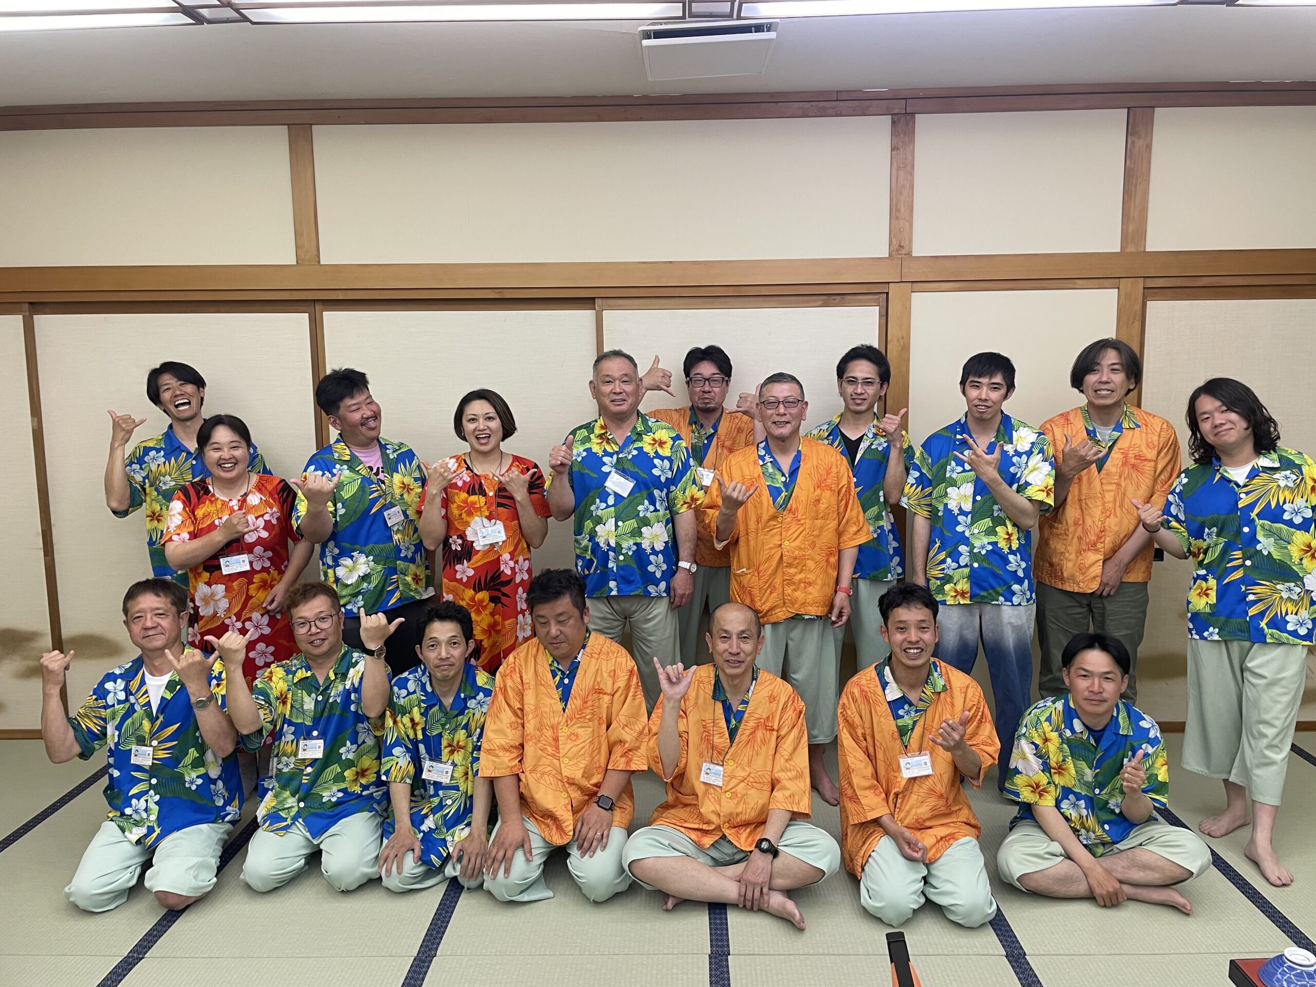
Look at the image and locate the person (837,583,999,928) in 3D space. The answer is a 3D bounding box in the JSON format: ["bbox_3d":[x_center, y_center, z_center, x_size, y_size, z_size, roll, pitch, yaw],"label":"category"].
[{"bbox_3d":[0.854,0.804,3.292,0.550,1.000,0.640,1,8,13],"label":"person"}]

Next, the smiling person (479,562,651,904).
[{"bbox_3d":[-0.310,0.781,3.442,0.570,1.035,0.660,0,8,7],"label":"smiling person"}]

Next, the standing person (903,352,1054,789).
[{"bbox_3d":[1.195,0.340,3.703,0.560,1.710,0.420,2,9,21],"label":"standing person"}]

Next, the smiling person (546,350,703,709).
[{"bbox_3d":[-0.121,0.333,3.943,0.620,1.785,0.380,-1,8,1],"label":"smiling person"}]

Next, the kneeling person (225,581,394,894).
[{"bbox_3d":[-1.201,0.790,3.470,0.630,0.950,0.660,-2,8,-11],"label":"kneeling person"}]

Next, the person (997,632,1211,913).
[{"bbox_3d":[1.494,0.883,3.392,0.710,0.800,0.680,1,8,15],"label":"person"}]

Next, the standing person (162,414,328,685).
[{"bbox_3d":[-1.537,0.475,3.674,0.560,1.525,0.420,-4,9,-19],"label":"standing person"}]

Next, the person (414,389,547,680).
[{"bbox_3d":[-0.677,0.408,3.984,0.530,1.640,0.340,-1,8,-5],"label":"person"}]

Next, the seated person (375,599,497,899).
[{"bbox_3d":[-0.753,0.823,3.446,0.450,0.880,0.660,-2,8,-8],"label":"seated person"}]

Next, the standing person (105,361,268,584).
[{"bbox_3d":[-1.906,0.339,4.169,0.600,1.760,0.380,-2,8,-9],"label":"standing person"}]

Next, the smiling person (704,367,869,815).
[{"bbox_3d":[0.479,0.375,3.742,0.610,1.650,0.420,1,8,9],"label":"smiling person"}]

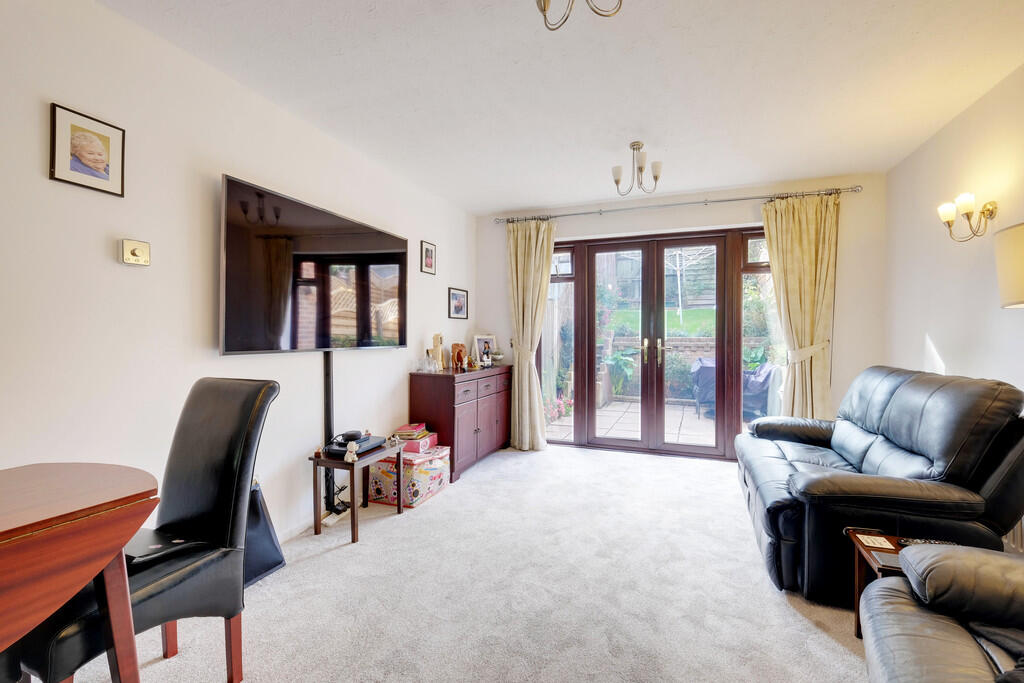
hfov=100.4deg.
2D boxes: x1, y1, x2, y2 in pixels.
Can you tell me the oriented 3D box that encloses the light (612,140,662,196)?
[{"bbox_3d":[0.809,-1.143,2.801,0.318,0.313,0.277,0,1,21],"label":"light"}]

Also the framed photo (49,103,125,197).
[{"bbox_3d":[-1.569,-0.698,1.589,0.020,0.265,0.210,3,2,22],"label":"framed photo"}]

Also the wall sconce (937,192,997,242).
[{"bbox_3d":[2.429,-0.659,2.274,0.182,0.217,0.267,0,1,21],"label":"wall sconce"}]

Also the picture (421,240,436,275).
[{"bbox_3d":[-0.720,-0.729,3.737,0.020,0.267,0.227,0,1,21],"label":"picture"}]

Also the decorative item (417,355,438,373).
[{"bbox_3d":[-0.710,0.188,3.606,0.125,0.140,0.140,0,1,22],"label":"decorative item"}]

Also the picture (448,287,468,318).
[{"bbox_3d":[-0.528,-0.377,4.254,0.020,0.308,0.388,0,1,21],"label":"picture"}]

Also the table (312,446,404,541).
[{"bbox_3d":[-0.893,0.858,2.516,0.305,0.443,0.480,0,1,22],"label":"table"}]

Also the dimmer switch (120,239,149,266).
[{"bbox_3d":[-1.500,-0.352,1.706,0.040,0.092,0.089,0,0,22],"label":"dimmer switch"}]

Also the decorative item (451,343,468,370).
[{"bbox_3d":[-0.472,0.137,3.910,0.131,0.222,0.091,0,1,-24],"label":"decorative item"}]

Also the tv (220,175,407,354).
[{"bbox_3d":[-1.091,-0.361,2.651,0.050,0.830,1.425,0,1,22],"label":"tv"}]

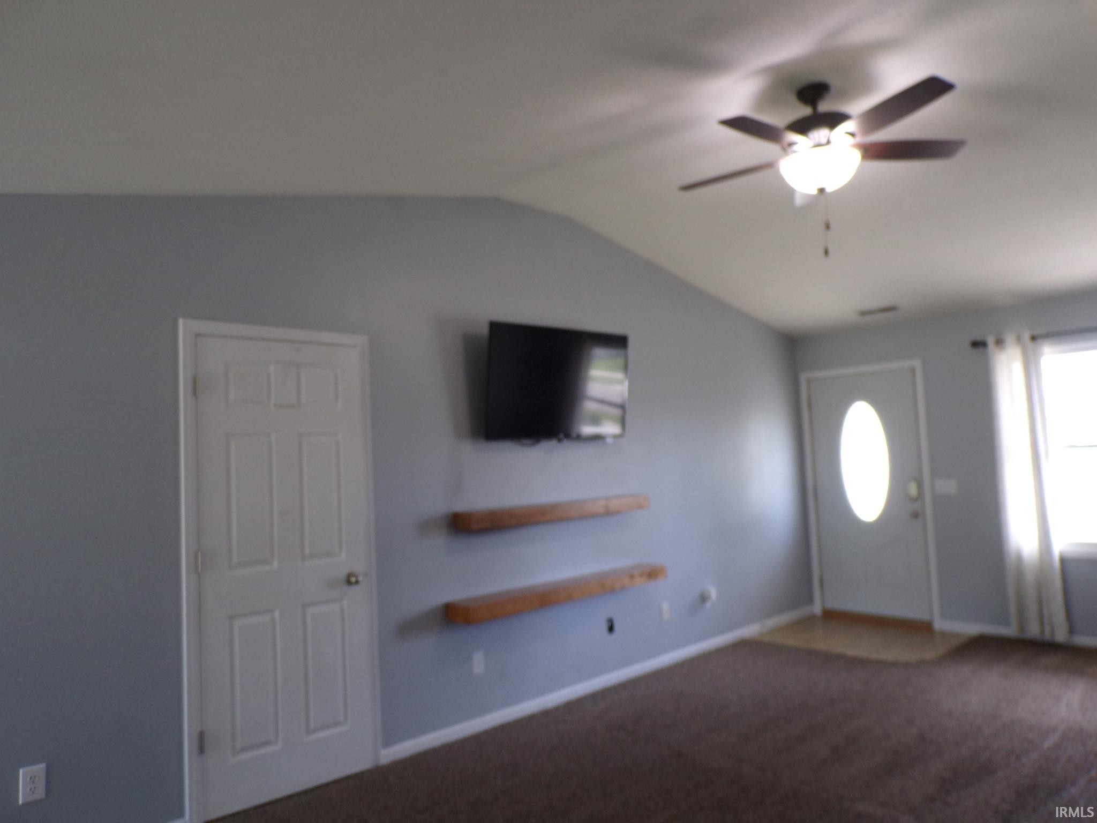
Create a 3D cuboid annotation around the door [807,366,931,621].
[{"bbox_3d":[2.669,0.687,6.375,0.045,2.015,0.895,1,-6,-43],"label":"door"}]

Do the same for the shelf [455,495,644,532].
[{"bbox_3d":[0.073,0.594,4.560,1.465,0.087,0.160,1,-6,-43],"label":"shelf"}]

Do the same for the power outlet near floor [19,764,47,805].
[{"bbox_3d":[-1.864,1.345,2.750,0.075,0.122,0.008,1,-6,-43],"label":"power outlet near floor"}]

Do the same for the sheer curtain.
[{"bbox_3d":[3.414,0.519,5.435,0.110,2.150,0.350,1,-6,-43],"label":"sheer curtain"}]

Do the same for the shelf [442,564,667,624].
[{"bbox_3d":[0.117,1.061,4.512,1.610,0.088,0.210,1,-6,-43],"label":"shelf"}]

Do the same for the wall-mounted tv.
[{"bbox_3d":[0.076,-0.162,4.539,1.125,0.655,0.060,1,2,-44],"label":"wall-mounted tv"}]

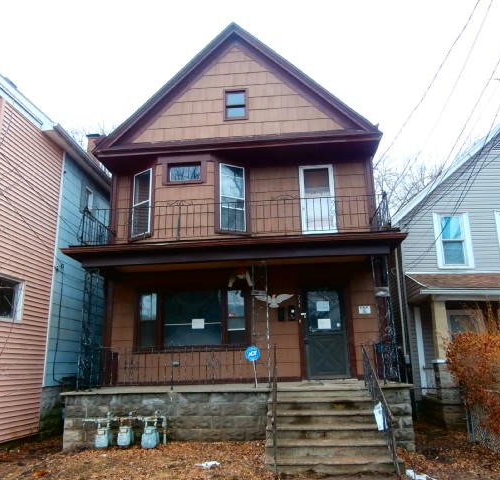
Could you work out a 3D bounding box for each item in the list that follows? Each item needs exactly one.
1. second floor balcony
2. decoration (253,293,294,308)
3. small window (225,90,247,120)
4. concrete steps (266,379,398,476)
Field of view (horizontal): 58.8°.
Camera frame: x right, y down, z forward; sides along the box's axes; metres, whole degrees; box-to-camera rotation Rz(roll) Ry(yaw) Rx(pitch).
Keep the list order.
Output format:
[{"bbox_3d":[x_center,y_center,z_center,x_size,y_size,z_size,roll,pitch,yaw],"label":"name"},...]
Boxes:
[{"bbox_3d":[-0.295,-0.173,9.715,6.140,0.790,1.830,-3,-15,4],"label":"second floor balcony"},{"bbox_3d":[0.558,1.401,10.218,0.942,0.330,0.070,-3,-15,4],"label":"decoration"},{"bbox_3d":[-0.342,-3.349,10.926,0.565,0.878,0.110,-3,-15,4],"label":"small window"},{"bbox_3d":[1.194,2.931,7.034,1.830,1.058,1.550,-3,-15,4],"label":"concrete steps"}]

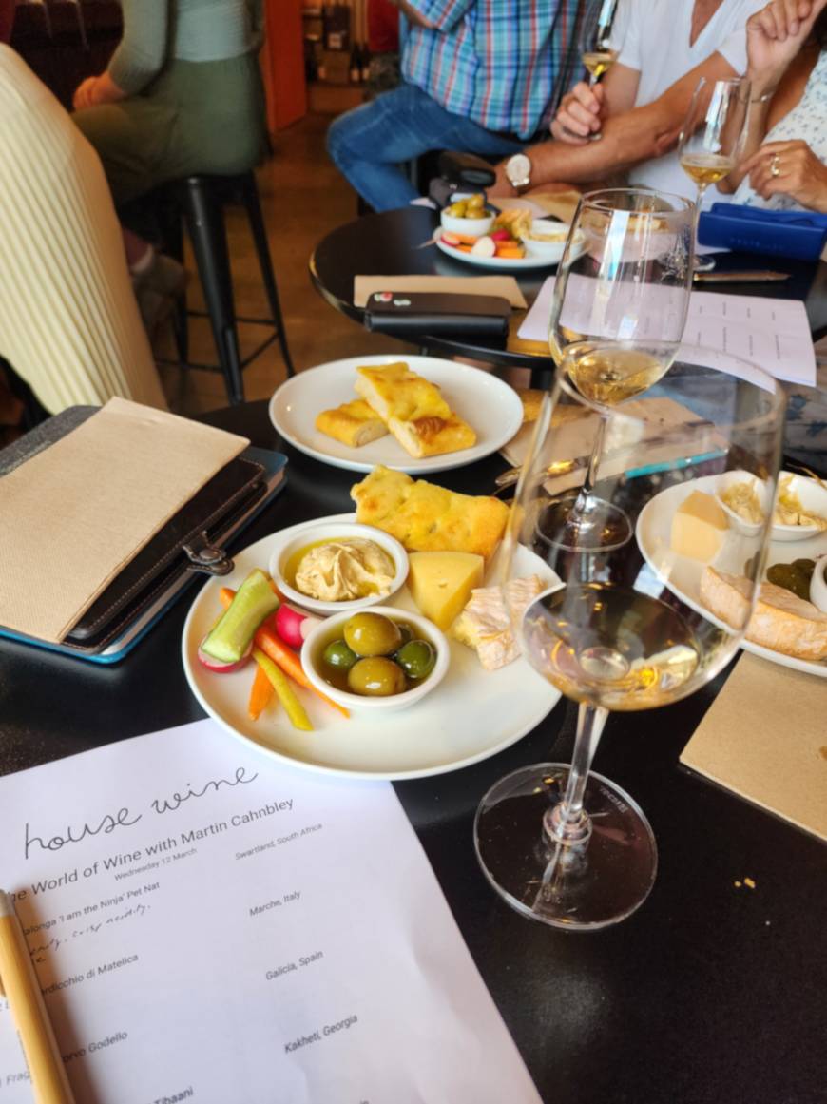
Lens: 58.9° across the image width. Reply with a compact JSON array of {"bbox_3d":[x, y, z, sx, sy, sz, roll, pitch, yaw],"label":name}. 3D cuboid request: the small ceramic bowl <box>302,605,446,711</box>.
[{"bbox_3d":[-0.019,0.060,0.367,0.072,0.030,0.072,1,36,0],"label":"small ceramic bowl"}]

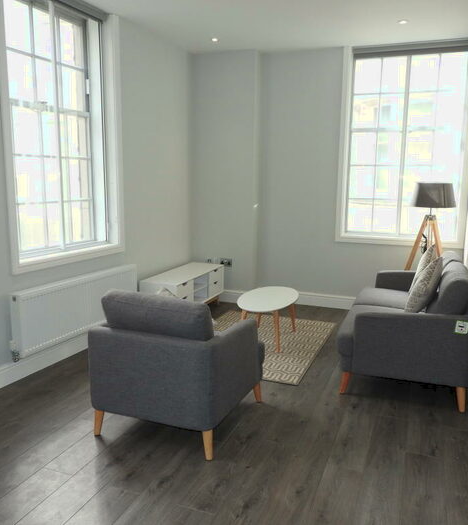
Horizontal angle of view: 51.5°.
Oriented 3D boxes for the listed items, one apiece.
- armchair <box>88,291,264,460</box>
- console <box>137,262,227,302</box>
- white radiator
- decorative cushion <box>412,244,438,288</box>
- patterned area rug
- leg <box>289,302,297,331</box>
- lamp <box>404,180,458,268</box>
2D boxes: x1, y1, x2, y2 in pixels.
[{"bbox_3d":[-0.300,0.512,2.883,0.770,0.830,0.800,4,10,21],"label":"armchair"},{"bbox_3d":[-0.501,0.336,5.050,0.420,0.465,1.190,4,10,20],"label":"console"},{"bbox_3d":[-1.204,0.336,3.938,0.095,0.445,1.390,5,10,23],"label":"white radiator"},{"bbox_3d":[1.559,0.098,3.967,0.140,0.430,0.430,24,12,4],"label":"decorative cushion"},{"bbox_3d":[0.204,0.690,4.352,1.140,0.012,1.680,4,10,21],"label":"patterned area rug"},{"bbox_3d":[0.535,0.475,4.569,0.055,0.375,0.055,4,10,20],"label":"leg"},{"bbox_3d":[1.839,-0.066,4.764,0.550,1.410,0.550,4,10,20],"label":"lamp"}]

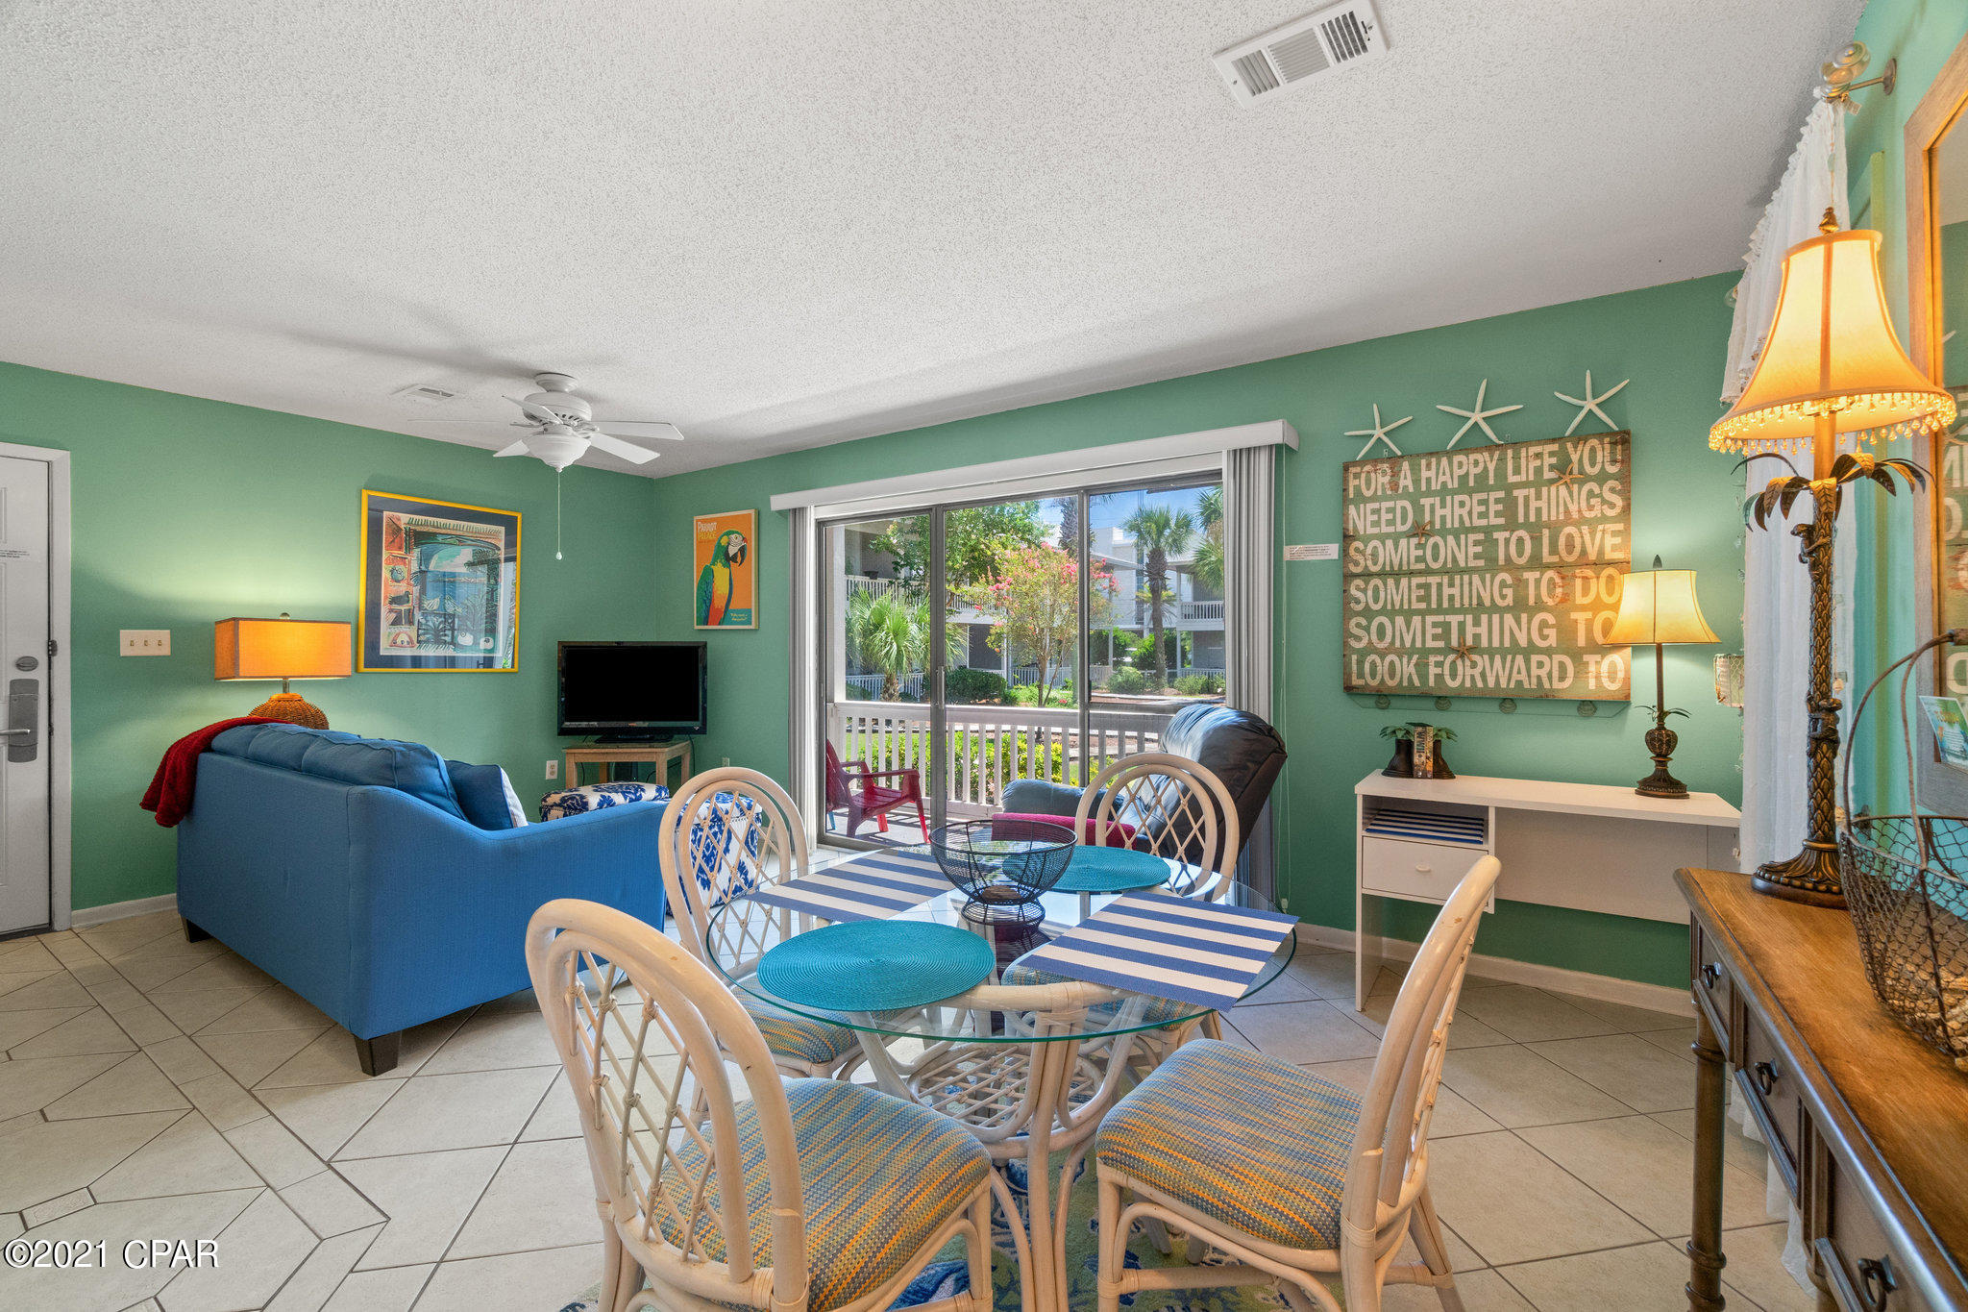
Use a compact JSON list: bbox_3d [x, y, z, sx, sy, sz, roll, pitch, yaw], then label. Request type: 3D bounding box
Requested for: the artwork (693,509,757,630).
[{"bbox_3d":[-1.688,-0.550,5.367,0.605,0.752,0.030,0,0,34],"label":"artwork"}]

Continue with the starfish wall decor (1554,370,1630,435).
[{"bbox_3d":[2.107,-0.880,2.841,0.210,0.221,0.033,0,0,35],"label":"starfish wall decor"}]

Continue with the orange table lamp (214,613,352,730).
[{"bbox_3d":[-3.368,0.171,3.951,0.350,0.757,0.430,0,0,36],"label":"orange table lamp"}]

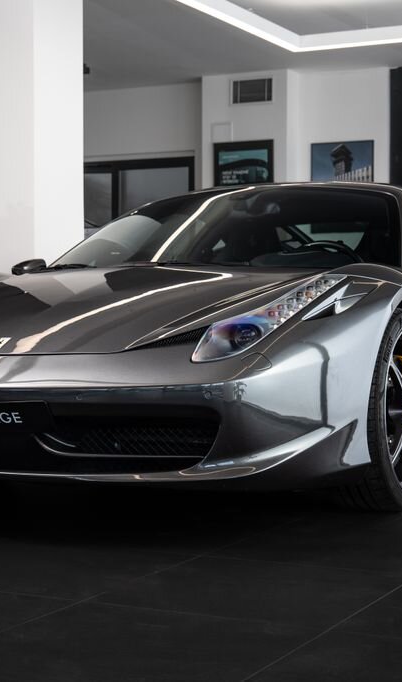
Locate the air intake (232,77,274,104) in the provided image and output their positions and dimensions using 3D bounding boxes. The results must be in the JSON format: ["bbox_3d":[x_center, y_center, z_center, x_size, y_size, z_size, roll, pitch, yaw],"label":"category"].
[{"bbox_3d":[0.463,-2.259,11.842,0.410,0.215,0.030,1,2,27],"label":"air intake"}]

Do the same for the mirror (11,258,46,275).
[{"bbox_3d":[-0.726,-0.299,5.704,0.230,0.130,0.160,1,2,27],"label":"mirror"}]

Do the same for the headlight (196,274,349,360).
[{"bbox_3d":[0.218,-0.077,3.852,0.240,0.260,0.790,1,2,27],"label":"headlight"}]

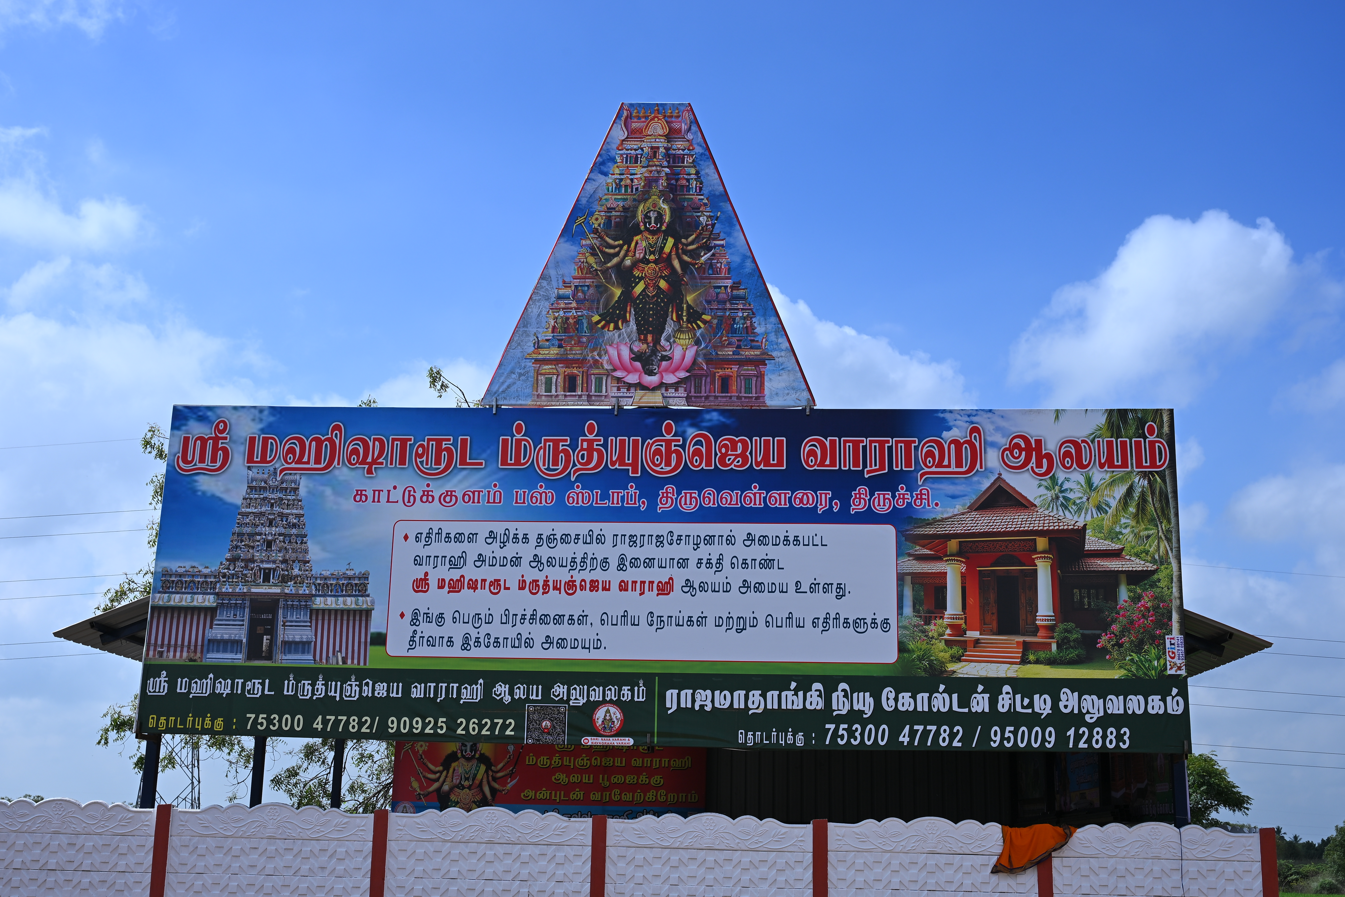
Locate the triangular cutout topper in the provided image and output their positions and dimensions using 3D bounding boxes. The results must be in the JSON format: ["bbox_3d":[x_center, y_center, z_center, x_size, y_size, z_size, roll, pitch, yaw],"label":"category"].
[{"bbox_3d":[-0.202,-1.877,14.950,3.100,3.080,0.070,0,-14,4],"label":"triangular cutout topper"}]

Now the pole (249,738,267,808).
[{"bbox_3d":[-4.523,4.335,16.866,0.095,3.020,0.095,0,-15,5],"label":"pole"}]

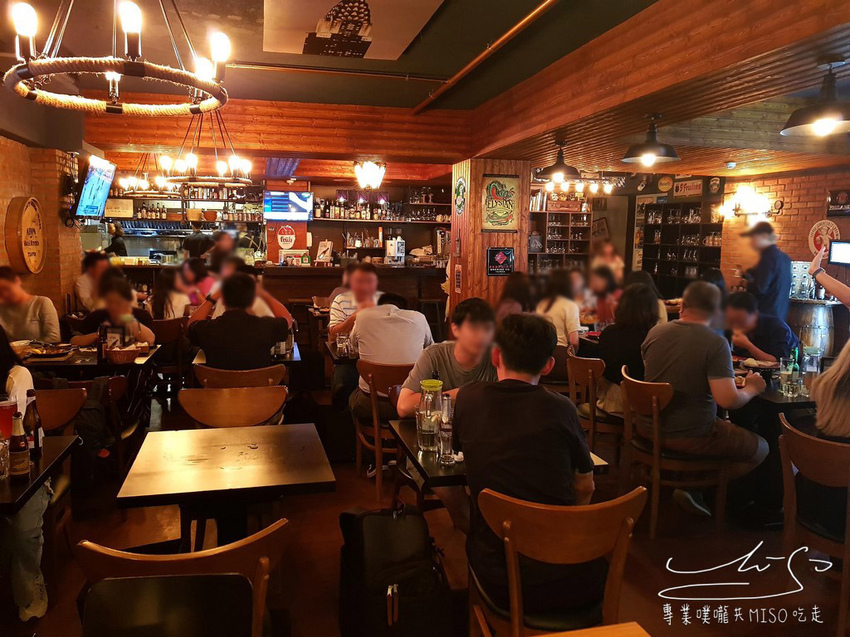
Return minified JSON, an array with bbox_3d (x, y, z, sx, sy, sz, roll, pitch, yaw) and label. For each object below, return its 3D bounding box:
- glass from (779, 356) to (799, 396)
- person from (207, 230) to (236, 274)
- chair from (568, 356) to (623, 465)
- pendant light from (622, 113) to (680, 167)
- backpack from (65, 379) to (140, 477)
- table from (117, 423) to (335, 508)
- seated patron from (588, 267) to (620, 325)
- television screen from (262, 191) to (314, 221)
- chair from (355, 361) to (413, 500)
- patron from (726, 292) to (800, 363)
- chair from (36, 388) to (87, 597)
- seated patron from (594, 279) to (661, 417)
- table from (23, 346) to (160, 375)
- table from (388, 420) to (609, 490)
[{"bbox_3d":[1.769,0.281,3.098,0.078,0.180,0.078,1,6,0],"label":"glass"},{"bbox_3d":[-2.042,-0.225,6.460,0.600,1.320,0.460,7,9,44],"label":"person"},{"bbox_3d":[1.208,0.598,4.201,0.500,0.780,0.470,0,6,-7],"label":"chair"},{"bbox_3d":[1.515,-1.200,4.295,0.385,0.335,0.385,-1,7,-15],"label":"pendant light"},{"bbox_3d":[-1.561,0.578,2.963,0.320,0.520,0.210,-1,7,-15],"label":"backpack"},{"bbox_3d":[-0.707,0.866,2.373,0.660,0.750,0.670,-1,7,-14],"label":"table"},{"bbox_3d":[1.773,0.120,6.343,0.700,1.310,0.480,-4,8,-35],"label":"seated patron"},{"bbox_3d":[-1.946,-1.611,9.100,0.715,0.415,0.060,1,6,-4],"label":"television screen"},{"bbox_3d":[-0.197,0.640,4.013,0.500,0.810,0.510,-2,7,-18],"label":"chair"},{"bbox_3d":[2.236,0.408,4.333,0.750,1.200,0.520,-2,7,-23],"label":"patron"},{"bbox_3d":[-1.692,0.767,2.637,0.470,0.820,0.520,-1,7,-15],"label":"chair"},{"bbox_3d":[1.420,0.400,4.245,0.750,1.240,0.460,-1,7,-17],"label":"seated patron"},{"bbox_3d":[-2.337,0.622,4.093,1.150,0.750,0.690,-1,7,-15],"label":"table"},{"bbox_3d":[0.242,0.855,2.565,0.660,0.750,0.670,-1,7,-14],"label":"table"}]

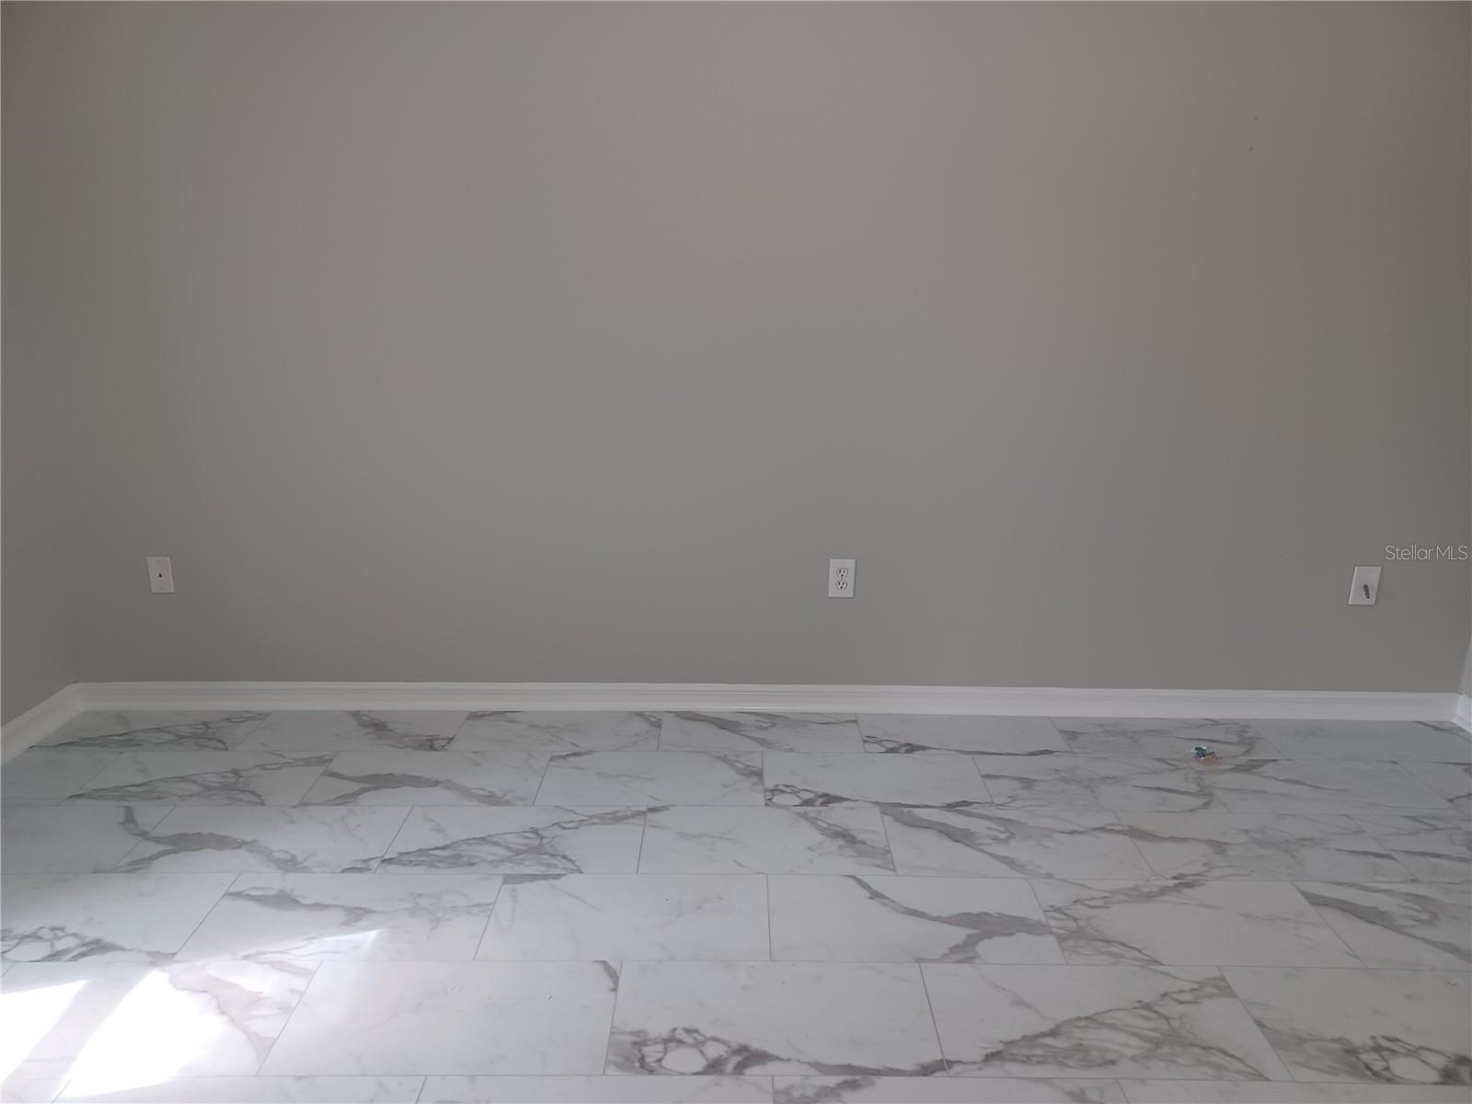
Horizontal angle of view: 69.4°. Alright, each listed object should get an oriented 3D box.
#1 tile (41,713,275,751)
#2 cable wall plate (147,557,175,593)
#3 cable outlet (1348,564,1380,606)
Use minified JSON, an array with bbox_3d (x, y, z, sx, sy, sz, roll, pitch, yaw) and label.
[{"bbox_3d":[-1.700,0.524,3.121,0.575,0.010,0.277,0,16,0],"label":"tile"},{"bbox_3d":[-1.736,0.070,3.210,0.071,0.115,0.007,0,16,0],"label":"cable wall plate"},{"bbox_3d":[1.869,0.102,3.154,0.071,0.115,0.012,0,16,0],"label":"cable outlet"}]

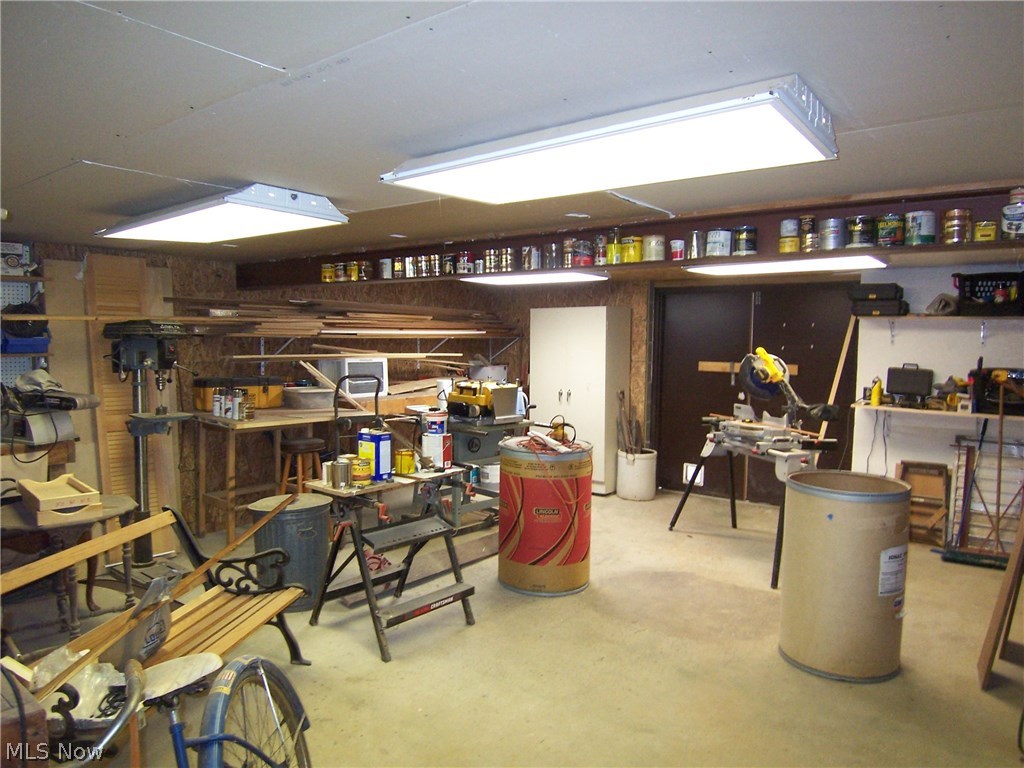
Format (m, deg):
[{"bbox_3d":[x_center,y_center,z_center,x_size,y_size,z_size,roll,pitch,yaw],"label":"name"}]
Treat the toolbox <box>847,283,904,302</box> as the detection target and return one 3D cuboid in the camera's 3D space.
[{"bbox_3d":[2.793,-0.696,5.221,0.333,0.127,0.290,3,5,37],"label":"toolbox"}]

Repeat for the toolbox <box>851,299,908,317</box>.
[{"bbox_3d":[2.827,-0.576,5.228,0.326,0.123,0.290,3,5,37],"label":"toolbox"}]

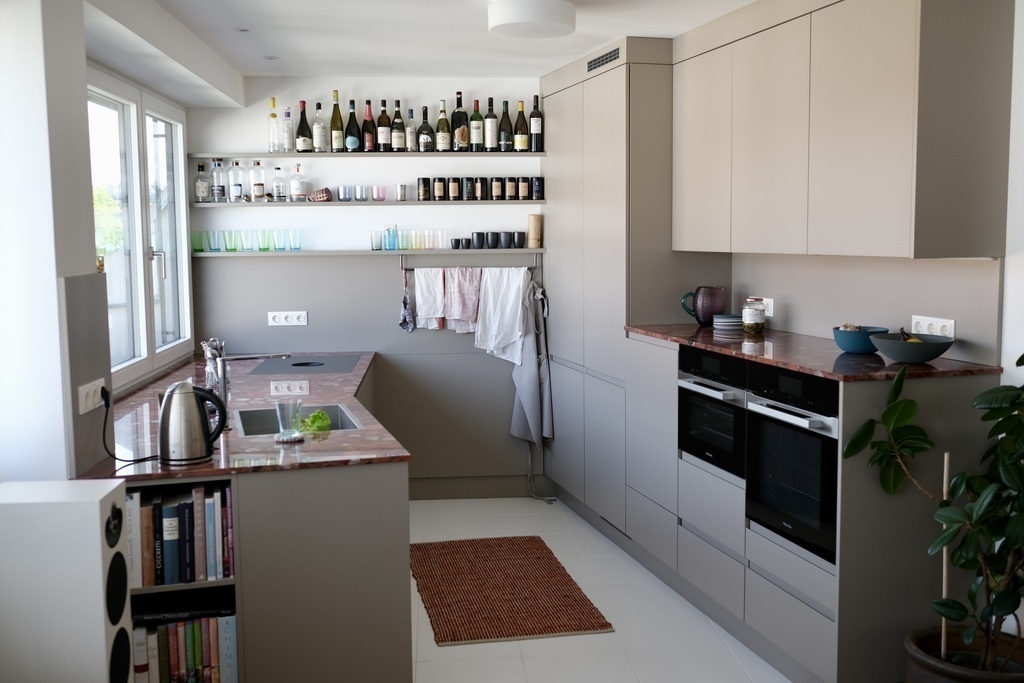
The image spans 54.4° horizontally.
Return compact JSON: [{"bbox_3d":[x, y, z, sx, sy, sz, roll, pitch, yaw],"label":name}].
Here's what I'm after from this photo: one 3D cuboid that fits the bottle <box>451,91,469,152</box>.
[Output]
[{"bbox_3d":[-0.303,-1.282,5.831,0.097,0.352,0.097,-1,6,-4],"label":"bottle"}]

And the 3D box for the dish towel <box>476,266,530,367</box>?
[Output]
[{"bbox_3d":[-0.056,-0.148,5.915,0.327,0.584,0.075,-1,6,-4],"label":"dish towel"}]

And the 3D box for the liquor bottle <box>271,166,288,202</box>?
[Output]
[{"bbox_3d":[-1.358,-0.917,5.826,0.076,0.200,0.076,-1,6,-5],"label":"liquor bottle"}]

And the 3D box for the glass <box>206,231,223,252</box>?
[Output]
[{"bbox_3d":[-1.731,-0.581,5.796,0.087,0.121,0.087,-1,6,-4],"label":"glass"}]

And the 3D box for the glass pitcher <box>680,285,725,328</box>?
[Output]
[{"bbox_3d":[0.938,-0.170,4.860,0.212,0.188,0.155,0,6,11],"label":"glass pitcher"}]

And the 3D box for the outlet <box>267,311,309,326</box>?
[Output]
[{"bbox_3d":[-1.328,-0.136,5.903,0.225,0.081,0.014,-1,6,-4],"label":"outlet"}]

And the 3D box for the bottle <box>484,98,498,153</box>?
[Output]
[{"bbox_3d":[-0.120,-1.279,5.886,0.070,0.315,0.070,-1,6,-5],"label":"bottle"}]

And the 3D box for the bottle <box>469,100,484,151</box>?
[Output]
[{"bbox_3d":[-0.204,-1.252,5.804,0.075,0.301,0.075,-1,6,-4],"label":"bottle"}]

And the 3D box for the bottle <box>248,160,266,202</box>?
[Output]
[{"bbox_3d":[-1.470,-0.921,5.748,0.097,0.243,0.097,-1,6,-4],"label":"bottle"}]

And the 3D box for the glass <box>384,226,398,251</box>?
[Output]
[{"bbox_3d":[-0.720,-0.607,5.910,0.068,0.132,0.068,-1,6,-5],"label":"glass"}]

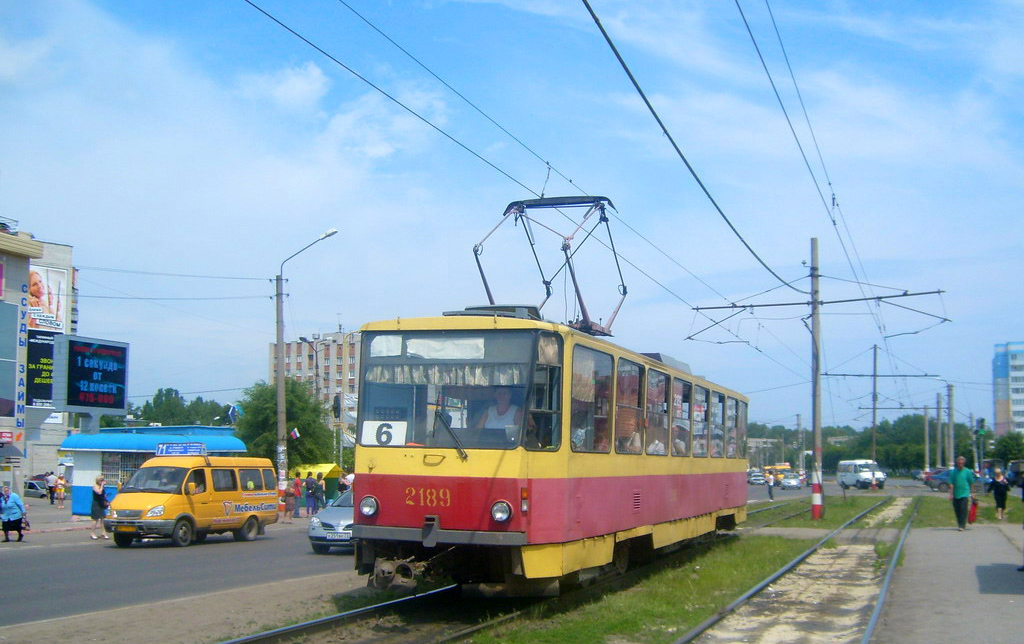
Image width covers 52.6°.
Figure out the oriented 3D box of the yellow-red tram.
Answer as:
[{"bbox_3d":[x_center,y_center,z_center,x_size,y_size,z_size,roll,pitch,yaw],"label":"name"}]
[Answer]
[{"bbox_3d":[1.809,2.409,18.284,2.480,3.300,14.700,-2,-8,22],"label":"yellow-red tram"}]

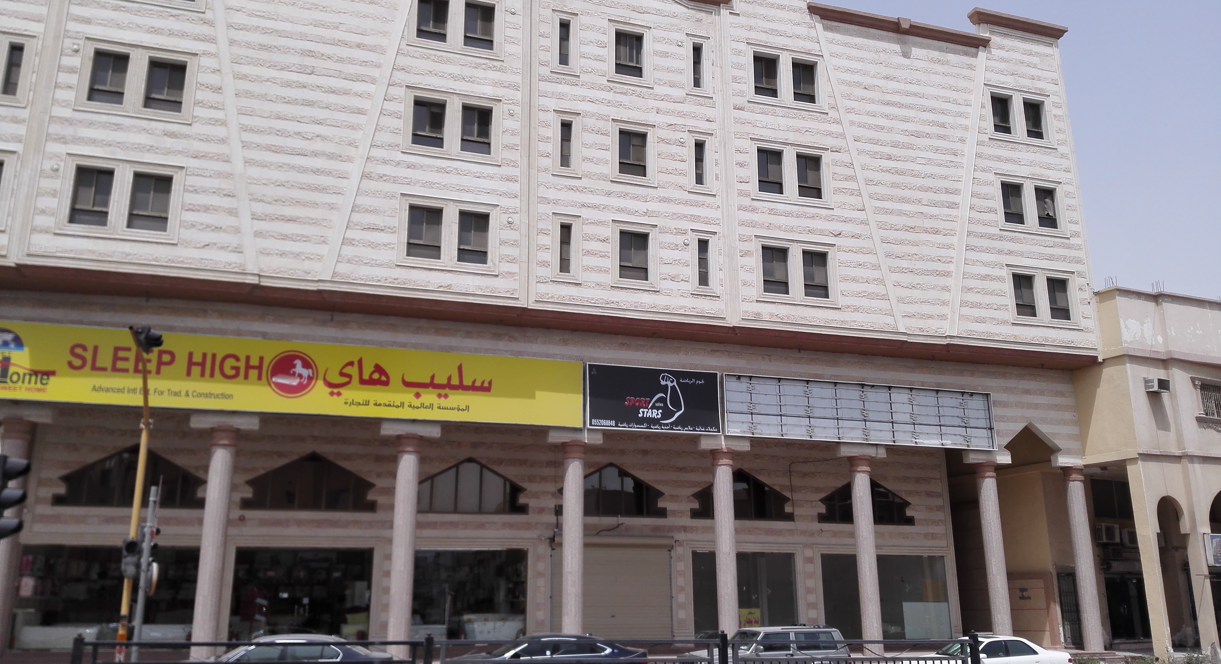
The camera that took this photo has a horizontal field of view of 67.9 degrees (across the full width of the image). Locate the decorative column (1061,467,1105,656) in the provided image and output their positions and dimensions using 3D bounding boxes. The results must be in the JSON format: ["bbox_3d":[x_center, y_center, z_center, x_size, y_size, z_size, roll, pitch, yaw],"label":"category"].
[{"bbox_3d":[16.243,7.706,31.112,0.716,6.149,0.716,4,-15,-17],"label":"decorative column"}]

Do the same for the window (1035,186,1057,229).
[{"bbox_3d":[15.395,-4.369,31.828,0.920,1.560,0.150,4,-16,-17],"label":"window"}]

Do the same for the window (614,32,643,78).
[{"bbox_3d":[0.617,-8.863,28.941,0.966,1.605,0.180,5,-16,-16],"label":"window"}]

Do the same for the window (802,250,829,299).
[{"bbox_3d":[6.530,-1.794,28.697,0.916,1.566,0.180,5,-16,-16],"label":"window"}]

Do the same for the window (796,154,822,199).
[{"bbox_3d":[6.530,-5.048,29.599,0.931,1.515,0.180,5,-16,-16],"label":"window"}]

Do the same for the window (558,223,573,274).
[{"bbox_3d":[-1.365,-2.476,26.837,0.380,1.568,0.150,5,-15,-17],"label":"window"}]

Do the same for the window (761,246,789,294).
[{"bbox_3d":[5.209,-1.945,28.791,0.956,1.593,0.150,5,-15,-17],"label":"window"}]

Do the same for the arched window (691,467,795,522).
[{"bbox_3d":[4.518,5.593,31.290,3.916,1.734,0.150,5,-15,-17],"label":"arched window"}]

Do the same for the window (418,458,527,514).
[{"bbox_3d":[-4.657,5.014,29.399,3.924,1.791,0.200,5,-16,-16],"label":"window"}]

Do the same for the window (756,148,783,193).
[{"bbox_3d":[5.229,-5.264,30.004,0.947,1.595,0.140,5,-15,-16],"label":"window"}]

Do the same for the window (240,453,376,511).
[{"bbox_3d":[-9.336,4.647,28.026,3.924,1.791,0.200,5,-16,-16],"label":"window"}]

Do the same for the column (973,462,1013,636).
[{"bbox_3d":[13.035,7.583,30.681,0.700,6.192,0.700,5,-15,-16],"label":"column"}]

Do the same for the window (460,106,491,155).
[{"bbox_3d":[-4.003,-6.001,26.926,0.931,1.568,0.150,5,-15,-17],"label":"window"}]

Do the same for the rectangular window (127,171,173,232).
[{"bbox_3d":[-11.831,-3.334,23.331,0.931,1.523,0.150,4,-15,-17],"label":"rectangular window"}]

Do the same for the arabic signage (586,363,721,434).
[{"bbox_3d":[1.325,1.991,26.804,4.160,1.900,0.200,4,-16,-17],"label":"arabic signage"}]

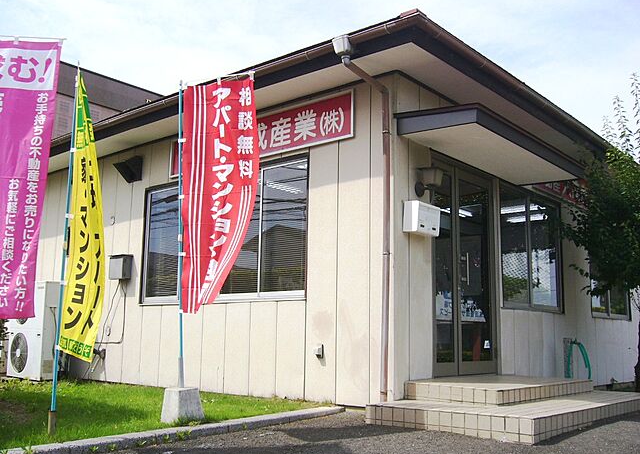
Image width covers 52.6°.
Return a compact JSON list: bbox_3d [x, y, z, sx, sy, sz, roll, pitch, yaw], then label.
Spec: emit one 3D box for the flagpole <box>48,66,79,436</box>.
[{"bbox_3d":[-1.674,0.091,4.265,0.042,2.470,0.042,-7,-12,40],"label":"flagpole"}]

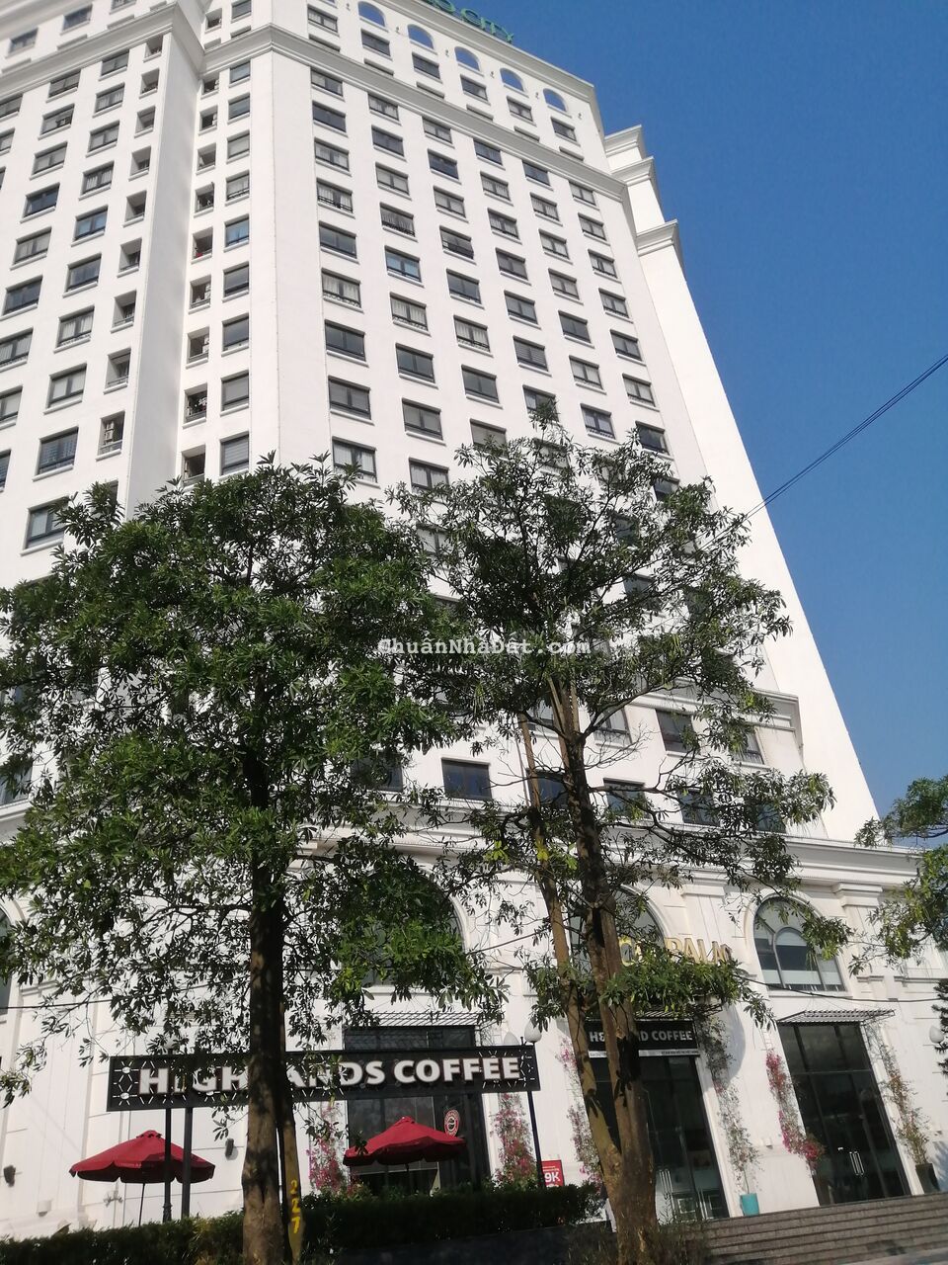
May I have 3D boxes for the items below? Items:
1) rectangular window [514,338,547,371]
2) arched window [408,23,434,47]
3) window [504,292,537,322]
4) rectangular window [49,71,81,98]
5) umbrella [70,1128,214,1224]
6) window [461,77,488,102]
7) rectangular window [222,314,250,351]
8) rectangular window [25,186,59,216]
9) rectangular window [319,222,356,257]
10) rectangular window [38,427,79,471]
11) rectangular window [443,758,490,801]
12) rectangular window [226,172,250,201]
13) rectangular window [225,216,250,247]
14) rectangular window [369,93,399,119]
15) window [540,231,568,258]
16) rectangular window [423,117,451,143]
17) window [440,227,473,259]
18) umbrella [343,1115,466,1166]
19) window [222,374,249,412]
[{"bbox_3d":[2.690,-13.056,44.701,1.740,1.634,0.200,10,-35,-27],"label":"rectangular window"},{"bbox_3d":[-3.256,-36.131,57.489,1.552,2.233,0.200,10,-36,-27],"label":"arched window"},{"bbox_3d":[2.308,-15.777,46.431,1.706,1.757,0.200,10,-36,-27],"label":"window"},{"bbox_3d":[-20.796,-27.854,48.330,1.784,1.668,0.200,-15,-32,11],"label":"rectangular window"},{"bbox_3d":[-5.628,10.023,16.096,2.500,2.849,2.500,10,-36,-27],"label":"umbrella"},{"bbox_3d":[0.027,-32.663,57.136,1.694,1.472,0.200,10,-36,-27],"label":"window"},{"bbox_3d":[-9.458,-11.896,37.871,1.176,1.625,0.200,-15,-32,11],"label":"rectangular window"},{"bbox_3d":[-19.250,-19.124,42.405,1.706,1.757,0.200,-15,-32,11],"label":"rectangular window"},{"bbox_3d":[-5.997,-17.241,42.008,1.757,1.634,0.200,10,-35,-27],"label":"rectangular window"},{"bbox_3d":[-14.927,-6.491,34.115,1.579,1.668,0.200,-15,-32,11],"label":"rectangular window"},{"bbox_3d":[-0.251,4.789,30.195,1.706,1.422,0.200,10,-36,-27],"label":"rectangular window"},{"bbox_3d":[-10.725,-20.331,43.410,1.153,1.668,0.200,-15,-32,11],"label":"rectangular window"},{"bbox_3d":[-10.416,-17.668,41.924,1.176,1.680,0.200,-15,-32,11],"label":"rectangular window"},{"bbox_3d":[-4.781,-27.729,50.378,1.706,1.625,0.200,10,-36,-27],"label":"rectangular window"},{"bbox_3d":[4.407,-21.179,52.255,1.748,1.680,0.200,10,-36,-27],"label":"window"},{"bbox_3d":[-2.044,-27.767,52.773,1.748,1.680,0.200,10,-36,-27],"label":"rectangular window"},{"bbox_3d":[-0.851,-19.302,47.201,1.711,1.591,0.200,10,-36,-27],"label":"window"},{"bbox_3d":[-1.348,11.511,19.474,2.500,2.836,2.500,10,-36,-27],"label":"umbrella"},{"bbox_3d":[-9.024,-9.121,36.055,1.176,1.634,0.200,-14,-32,11],"label":"window"}]

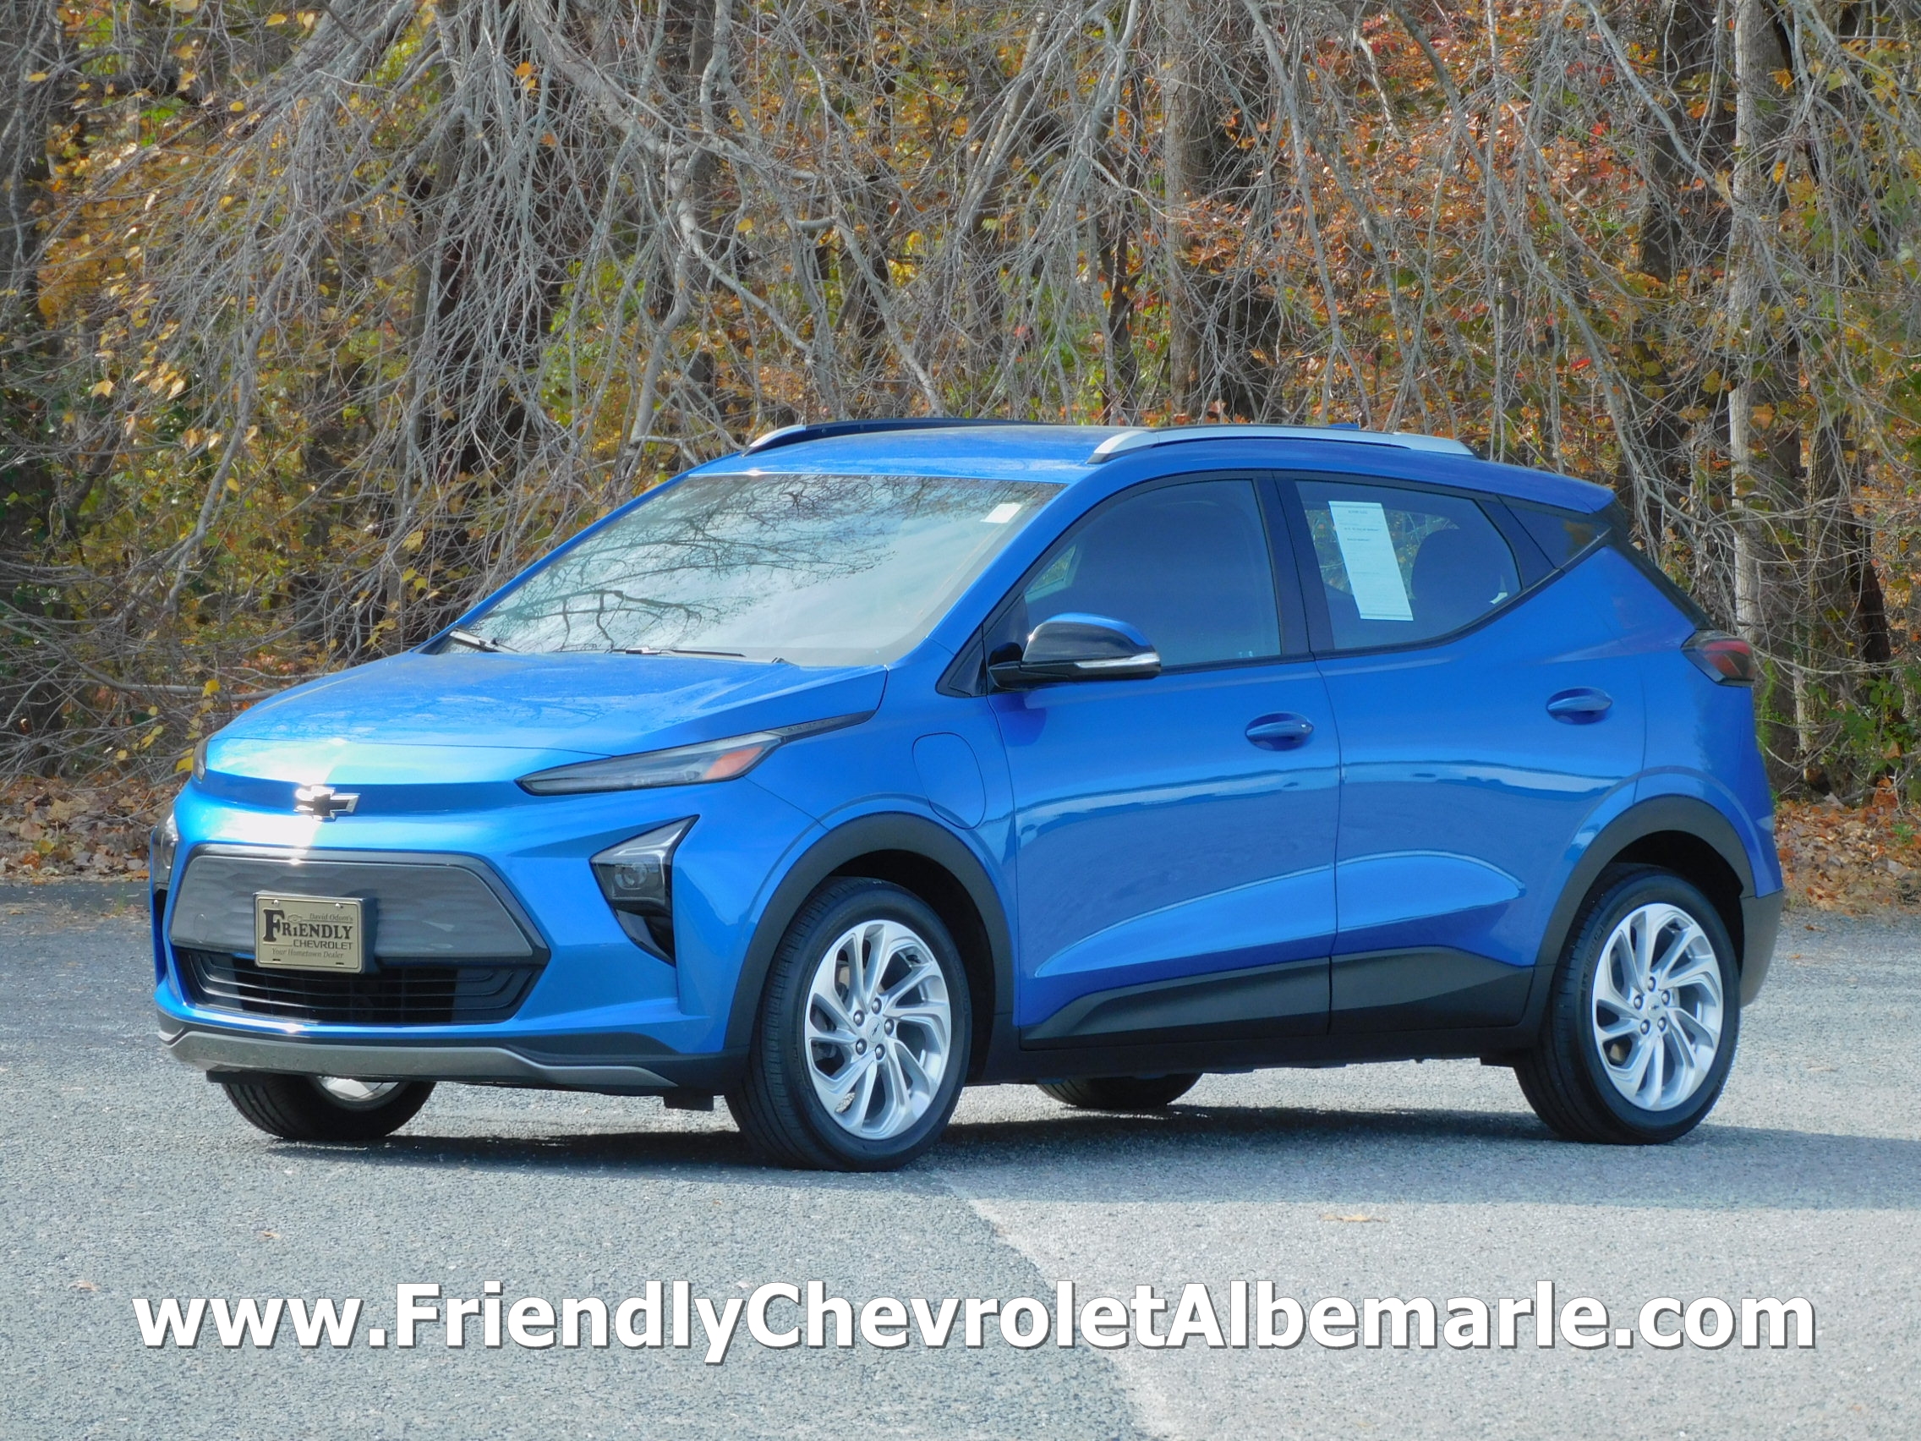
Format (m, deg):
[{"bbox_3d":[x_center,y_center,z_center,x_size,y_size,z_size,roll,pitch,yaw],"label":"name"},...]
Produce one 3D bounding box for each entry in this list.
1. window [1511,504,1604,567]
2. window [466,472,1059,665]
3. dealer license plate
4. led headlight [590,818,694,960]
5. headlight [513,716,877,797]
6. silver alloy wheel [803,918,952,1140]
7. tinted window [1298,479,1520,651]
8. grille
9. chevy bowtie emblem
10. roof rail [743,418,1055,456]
[{"bbox_3d":[1.352,-0.421,33.884,0.060,0.140,0.380,-16,-8,32],"label":"window"},{"bbox_3d":[-0.448,-0.342,32.725,1.290,0.100,0.868,3,32,41],"label":"window"},{"bbox_3d":[-1.366,0.448,31.703,0.305,0.155,0.030,3,2,41],"label":"dealer license plate"},{"bbox_3d":[-0.679,0.348,31.453,0.190,0.300,0.160,3,2,41],"label":"led headlight"},{"bbox_3d":[-0.558,0.073,31.631,0.365,0.180,0.730,2,2,41],"label":"headlight"},{"bbox_3d":[-0.244,0.651,31.872,0.190,0.469,0.469,3,2,41],"label":"silver alloy wheel"},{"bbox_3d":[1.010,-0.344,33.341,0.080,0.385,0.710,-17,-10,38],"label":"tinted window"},{"bbox_3d":[-1.327,0.567,31.756,1.030,0.140,0.130,3,2,41],"label":"grille"},{"bbox_3d":[-1.339,0.173,31.697,0.185,0.073,0.028,2,2,41],"label":"chevy bowtie emblem"},{"bbox_3d":[-0.053,-0.636,33.940,0.070,0.095,1.370,2,2,41],"label":"roof rail"}]

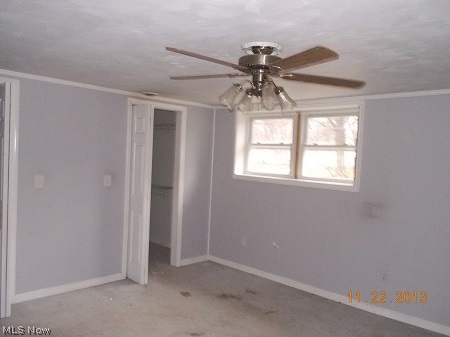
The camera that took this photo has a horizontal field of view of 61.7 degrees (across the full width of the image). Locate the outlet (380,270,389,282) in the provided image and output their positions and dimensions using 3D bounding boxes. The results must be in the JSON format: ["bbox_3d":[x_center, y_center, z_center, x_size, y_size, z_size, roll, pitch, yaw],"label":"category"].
[{"bbox_3d":[1.535,1.042,3.630,0.074,0.116,0.013,4,2,44],"label":"outlet"}]

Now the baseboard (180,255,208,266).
[{"bbox_3d":[-0.399,1.269,5.160,0.016,0.076,0.505,4,2,44],"label":"baseboard"}]

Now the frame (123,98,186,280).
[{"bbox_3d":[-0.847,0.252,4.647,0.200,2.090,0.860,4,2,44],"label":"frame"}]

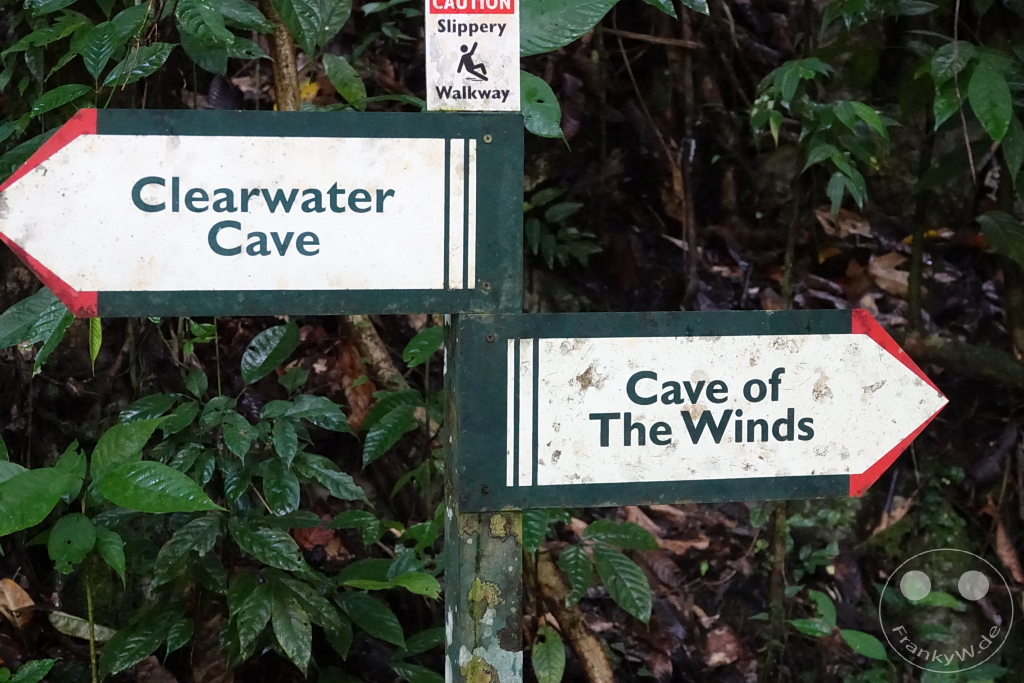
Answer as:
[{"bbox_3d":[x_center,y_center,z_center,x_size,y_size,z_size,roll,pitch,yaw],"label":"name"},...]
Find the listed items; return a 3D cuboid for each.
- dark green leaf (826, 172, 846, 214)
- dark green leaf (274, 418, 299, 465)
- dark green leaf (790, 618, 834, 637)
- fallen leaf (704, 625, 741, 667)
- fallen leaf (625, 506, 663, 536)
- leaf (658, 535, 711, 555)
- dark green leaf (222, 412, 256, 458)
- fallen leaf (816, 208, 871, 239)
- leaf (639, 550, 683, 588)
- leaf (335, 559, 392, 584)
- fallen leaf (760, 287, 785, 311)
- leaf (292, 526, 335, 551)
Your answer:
[{"bbox_3d":[0.711,-0.324,5.300,0.042,0.097,0.020,6,-17,8],"label":"dark green leaf"},{"bbox_3d":[-0.357,0.159,3.820,0.043,0.085,0.018,-7,-28,-4],"label":"dark green leaf"},{"bbox_3d":[0.578,0.550,4.650,0.087,0.015,0.045,9,42,10],"label":"dark green leaf"},{"bbox_3d":[0.409,0.591,4.700,0.072,0.090,0.025,7,-37,-2],"label":"fallen leaf"},{"bbox_3d":[0.268,0.355,4.850,0.115,0.025,0.045,41,41,24],"label":"fallen leaf"},{"bbox_3d":[0.342,0.405,4.800,0.105,0.025,0.045,-3,45,-3],"label":"leaf"},{"bbox_3d":[-0.469,0.161,4.150,0.050,0.088,0.018,-13,-26,-7],"label":"dark green leaf"},{"bbox_3d":[0.781,-0.278,5.700,0.130,0.070,0.030,17,-32,11],"label":"fallen leaf"},{"bbox_3d":[0.268,0.406,4.300,0.056,0.097,0.020,-35,-27,-23],"label":"leaf"},{"bbox_3d":[-0.236,0.373,3.910,0.097,0.020,0.052,-16,43,-12],"label":"leaf"},{"bbox_3d":[0.582,-0.089,5.400,0.060,0.025,0.080,-7,42,-8],"label":"fallen leaf"},{"bbox_3d":[-0.375,0.369,4.550,0.085,0.025,0.060,0,45,0],"label":"leaf"}]

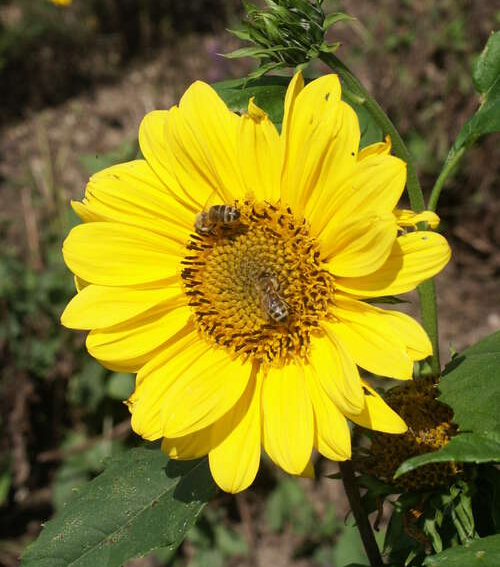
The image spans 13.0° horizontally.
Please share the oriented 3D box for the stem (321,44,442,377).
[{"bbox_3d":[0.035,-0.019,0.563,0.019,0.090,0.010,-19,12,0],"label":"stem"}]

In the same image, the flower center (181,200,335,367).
[{"bbox_3d":[0.002,0.000,0.537,0.039,0.041,0.014,-2,-10,14],"label":"flower center"}]

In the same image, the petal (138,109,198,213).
[{"bbox_3d":[-0.020,-0.031,0.548,0.011,0.029,0.009,-30,-16,8],"label":"petal"}]

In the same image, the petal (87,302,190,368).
[{"bbox_3d":[-0.028,0.013,0.543,0.027,0.013,0.010,-22,-15,10],"label":"petal"}]

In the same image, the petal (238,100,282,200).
[{"bbox_3d":[0.002,-0.033,0.543,0.011,0.025,0.009,-4,-11,14],"label":"petal"}]

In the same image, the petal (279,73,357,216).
[{"bbox_3d":[0.017,-0.034,0.539,0.016,0.035,0.010,10,-7,16],"label":"petal"}]

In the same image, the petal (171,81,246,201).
[{"bbox_3d":[-0.011,-0.036,0.547,0.015,0.031,0.009,-20,-14,11],"label":"petal"}]

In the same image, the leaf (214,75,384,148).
[{"bbox_3d":[0.013,-0.044,0.568,0.046,0.024,0.022,7,24,16],"label":"leaf"}]

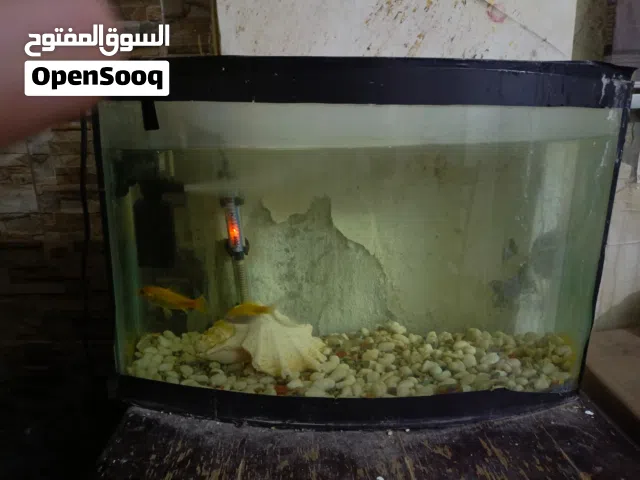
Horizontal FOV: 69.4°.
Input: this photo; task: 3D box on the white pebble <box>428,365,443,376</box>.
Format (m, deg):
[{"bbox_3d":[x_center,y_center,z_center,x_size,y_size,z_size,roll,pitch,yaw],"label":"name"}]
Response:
[{"bbox_3d":[0.168,0.190,0.671,0.020,0.018,0.017,2,13,0],"label":"white pebble"}]

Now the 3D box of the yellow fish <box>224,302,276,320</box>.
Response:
[{"bbox_3d":[-0.099,0.101,0.650,0.071,0.026,0.013,-9,14,-10],"label":"yellow fish"}]

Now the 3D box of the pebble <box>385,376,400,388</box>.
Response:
[{"bbox_3d":[0.095,0.186,0.603,0.020,0.015,0.018,4,13,10],"label":"pebble"}]

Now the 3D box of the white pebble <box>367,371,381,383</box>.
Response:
[{"bbox_3d":[0.071,0.181,0.613,0.018,0.015,0.017,3,13,8],"label":"white pebble"}]

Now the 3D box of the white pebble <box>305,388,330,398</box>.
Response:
[{"bbox_3d":[-0.003,0.201,0.600,0.034,0.019,0.029,2,13,0],"label":"white pebble"}]

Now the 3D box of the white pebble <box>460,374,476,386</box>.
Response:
[{"bbox_3d":[0.198,0.188,0.617,0.021,0.016,0.017,1,13,0],"label":"white pebble"}]

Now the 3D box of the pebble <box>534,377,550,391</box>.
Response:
[{"bbox_3d":[0.289,0.186,0.600,0.019,0.016,0.018,1,12,0],"label":"pebble"}]

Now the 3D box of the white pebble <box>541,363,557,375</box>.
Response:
[{"bbox_3d":[0.307,0.173,0.622,0.020,0.015,0.018,1,12,0],"label":"white pebble"}]

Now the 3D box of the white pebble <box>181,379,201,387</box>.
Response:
[{"bbox_3d":[-0.168,0.187,0.600,0.025,0.012,0.019,1,12,0],"label":"white pebble"}]

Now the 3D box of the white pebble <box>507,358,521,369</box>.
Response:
[{"bbox_3d":[0.262,0.168,0.627,0.019,0.013,0.016,1,12,0],"label":"white pebble"}]

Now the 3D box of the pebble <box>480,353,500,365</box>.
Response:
[{"bbox_3d":[0.251,0.174,0.679,0.029,0.016,0.024,1,13,0],"label":"pebble"}]

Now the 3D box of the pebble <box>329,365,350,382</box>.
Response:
[{"bbox_3d":[0.025,0.170,0.590,0.027,0.021,0.024,1,12,0],"label":"pebble"}]

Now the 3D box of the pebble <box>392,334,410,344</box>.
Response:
[{"bbox_3d":[0.120,0.147,0.682,0.026,0.013,0.021,1,12,0],"label":"pebble"}]

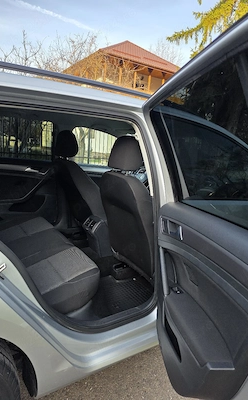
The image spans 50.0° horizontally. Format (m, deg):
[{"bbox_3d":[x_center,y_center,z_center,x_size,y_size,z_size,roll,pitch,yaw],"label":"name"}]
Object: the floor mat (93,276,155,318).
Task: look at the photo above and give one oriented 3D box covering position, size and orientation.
[{"bbox_3d":[-0.048,0.602,1.773,0.460,0.030,0.460,-3,12,-31],"label":"floor mat"}]

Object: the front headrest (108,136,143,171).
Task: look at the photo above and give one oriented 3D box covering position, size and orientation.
[{"bbox_3d":[0.012,-0.282,1.614,0.120,0.200,0.265,-9,14,-30],"label":"front headrest"}]

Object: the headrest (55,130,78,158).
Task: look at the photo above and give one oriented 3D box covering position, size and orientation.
[{"bbox_3d":[-0.460,-0.448,2.136,0.120,0.200,0.265,-9,14,-30],"label":"headrest"}]

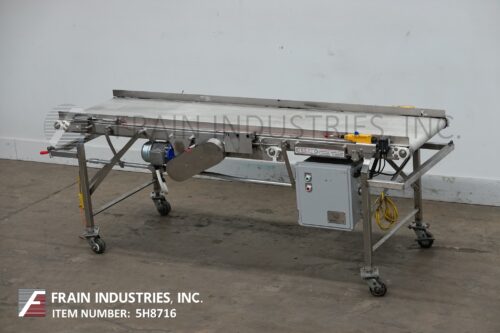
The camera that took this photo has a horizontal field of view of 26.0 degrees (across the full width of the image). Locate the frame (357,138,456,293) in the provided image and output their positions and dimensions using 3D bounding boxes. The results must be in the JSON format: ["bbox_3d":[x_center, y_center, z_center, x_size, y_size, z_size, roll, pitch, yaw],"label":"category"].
[{"bbox_3d":[0.972,0.290,6.464,0.296,0.762,0.863,5,19,30],"label":"frame"}]

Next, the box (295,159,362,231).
[{"bbox_3d":[0.482,0.149,6.381,0.357,0.389,0.185,5,19,30],"label":"box"}]

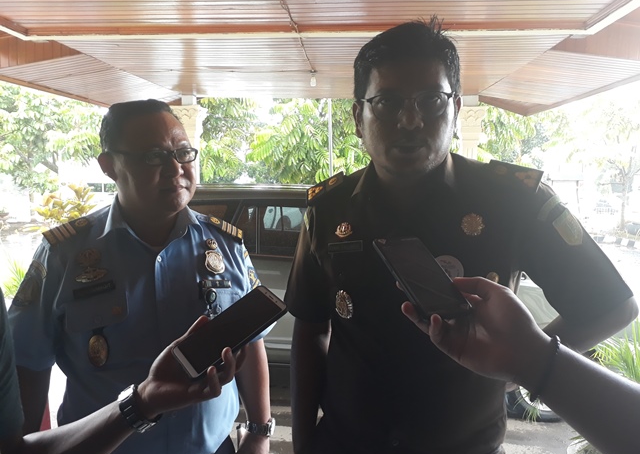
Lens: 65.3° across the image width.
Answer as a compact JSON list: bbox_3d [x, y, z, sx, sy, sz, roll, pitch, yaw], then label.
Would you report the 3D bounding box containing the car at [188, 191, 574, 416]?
[{"bbox_3d":[0.452,0.483,4.718,4.400,1.770,1.780,1,6,7],"label":"car"}]

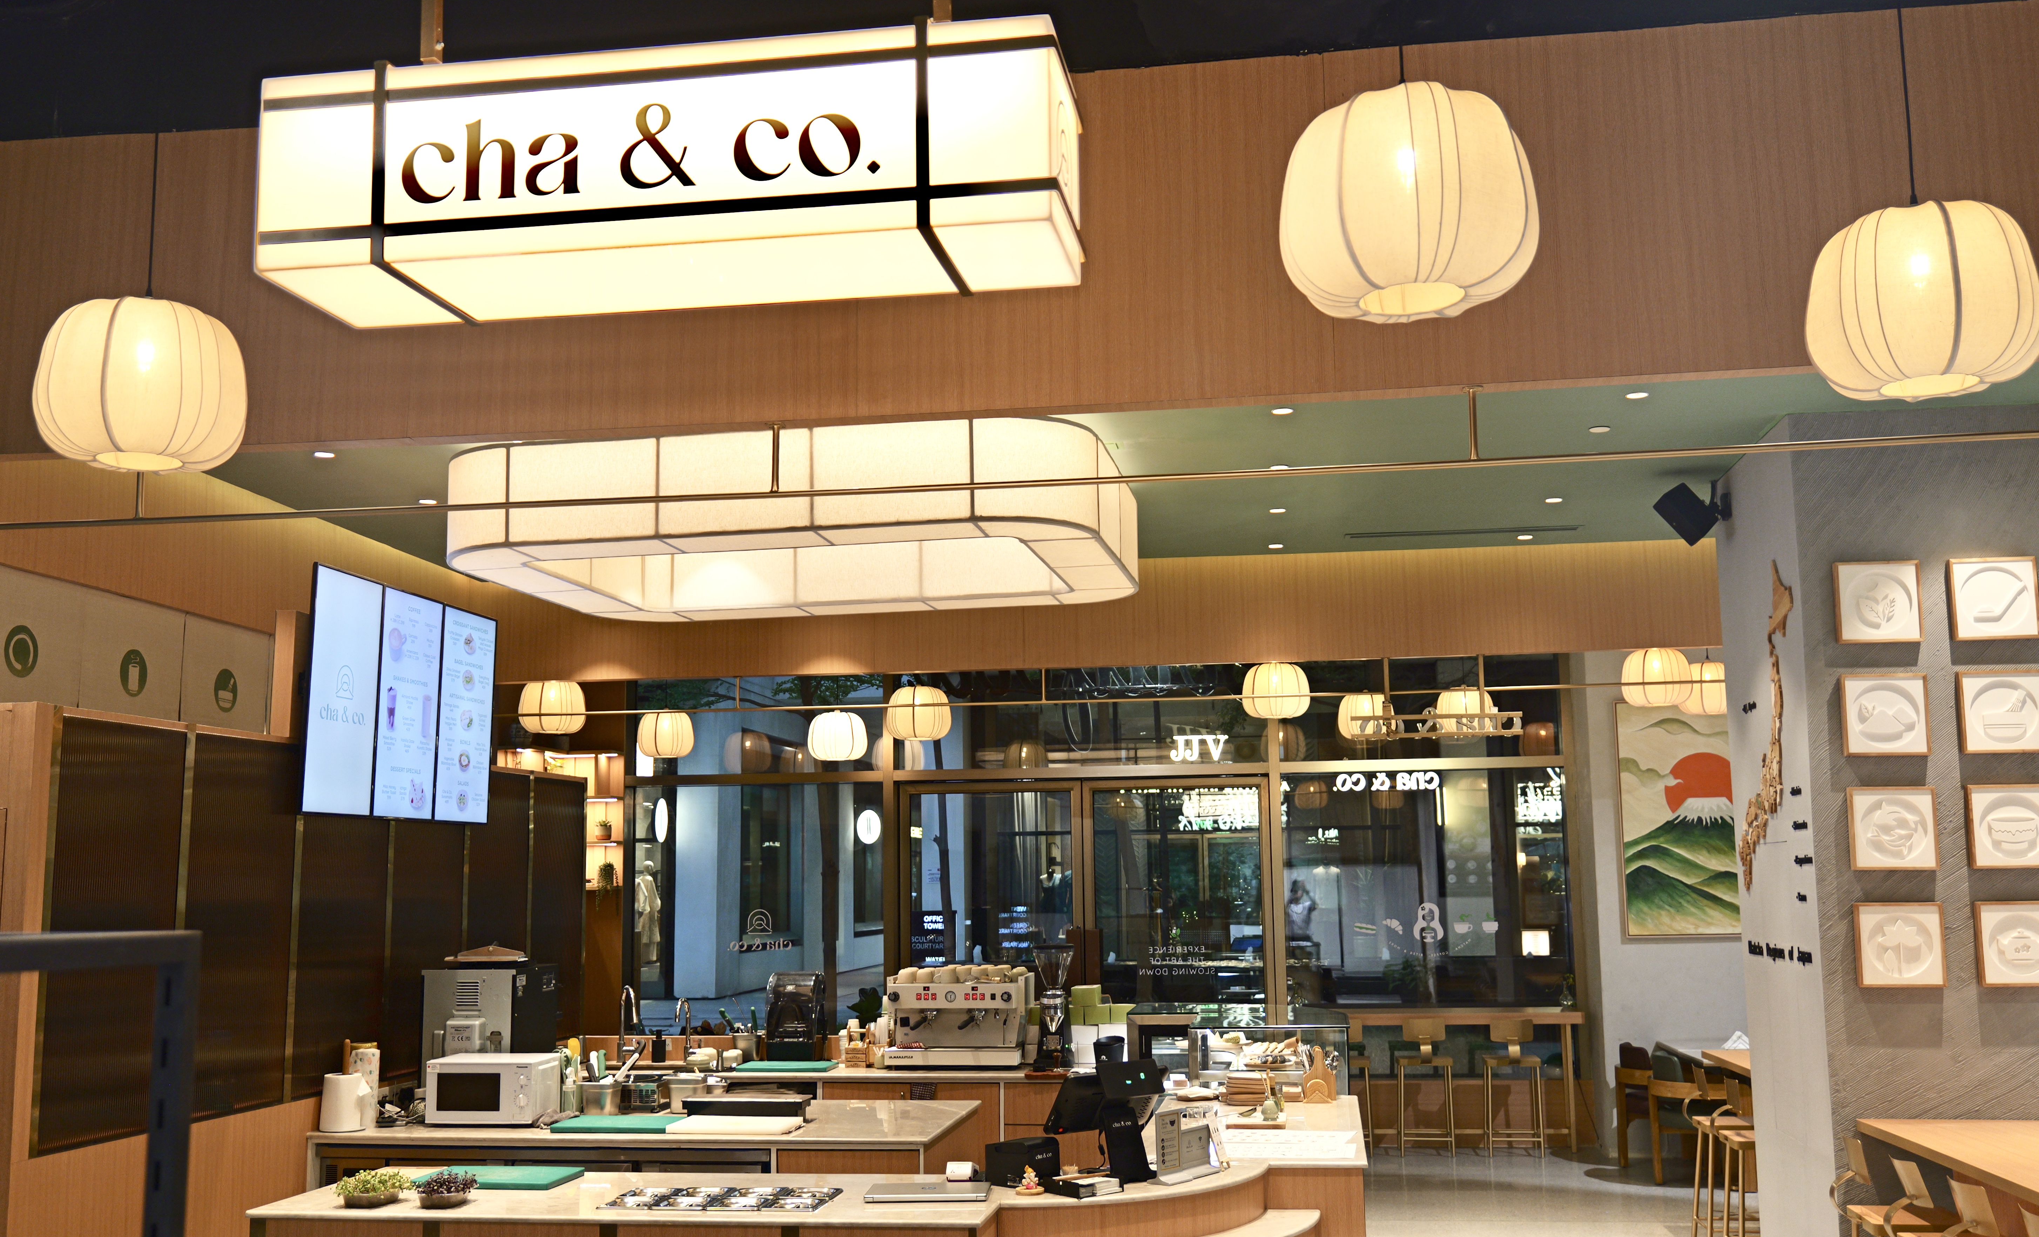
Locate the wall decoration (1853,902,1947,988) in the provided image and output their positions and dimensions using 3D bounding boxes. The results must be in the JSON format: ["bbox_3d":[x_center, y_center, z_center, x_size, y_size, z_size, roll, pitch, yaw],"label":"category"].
[{"bbox_3d":[3.364,1.247,6.697,0.306,0.308,0.035,-2,-9,9],"label":"wall decoration"}]

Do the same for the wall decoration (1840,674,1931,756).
[{"bbox_3d":[3.370,0.376,6.826,0.306,0.308,0.035,-2,-9,9],"label":"wall decoration"}]

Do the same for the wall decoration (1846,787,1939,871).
[{"bbox_3d":[3.367,0.811,6.762,0.306,0.308,0.035,-2,-9,9],"label":"wall decoration"}]

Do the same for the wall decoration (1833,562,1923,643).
[{"bbox_3d":[3.376,-0.063,6.891,0.306,0.308,0.035,-2,-9,9],"label":"wall decoration"}]

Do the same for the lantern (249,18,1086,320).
[{"bbox_3d":[-0.778,-0.982,3.965,1.774,0.446,0.425,-2,-8,9],"label":"lantern"}]

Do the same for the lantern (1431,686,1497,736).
[{"bbox_3d":[3.060,0.649,12.020,0.415,0.350,0.415,-2,-9,8],"label":"lantern"}]

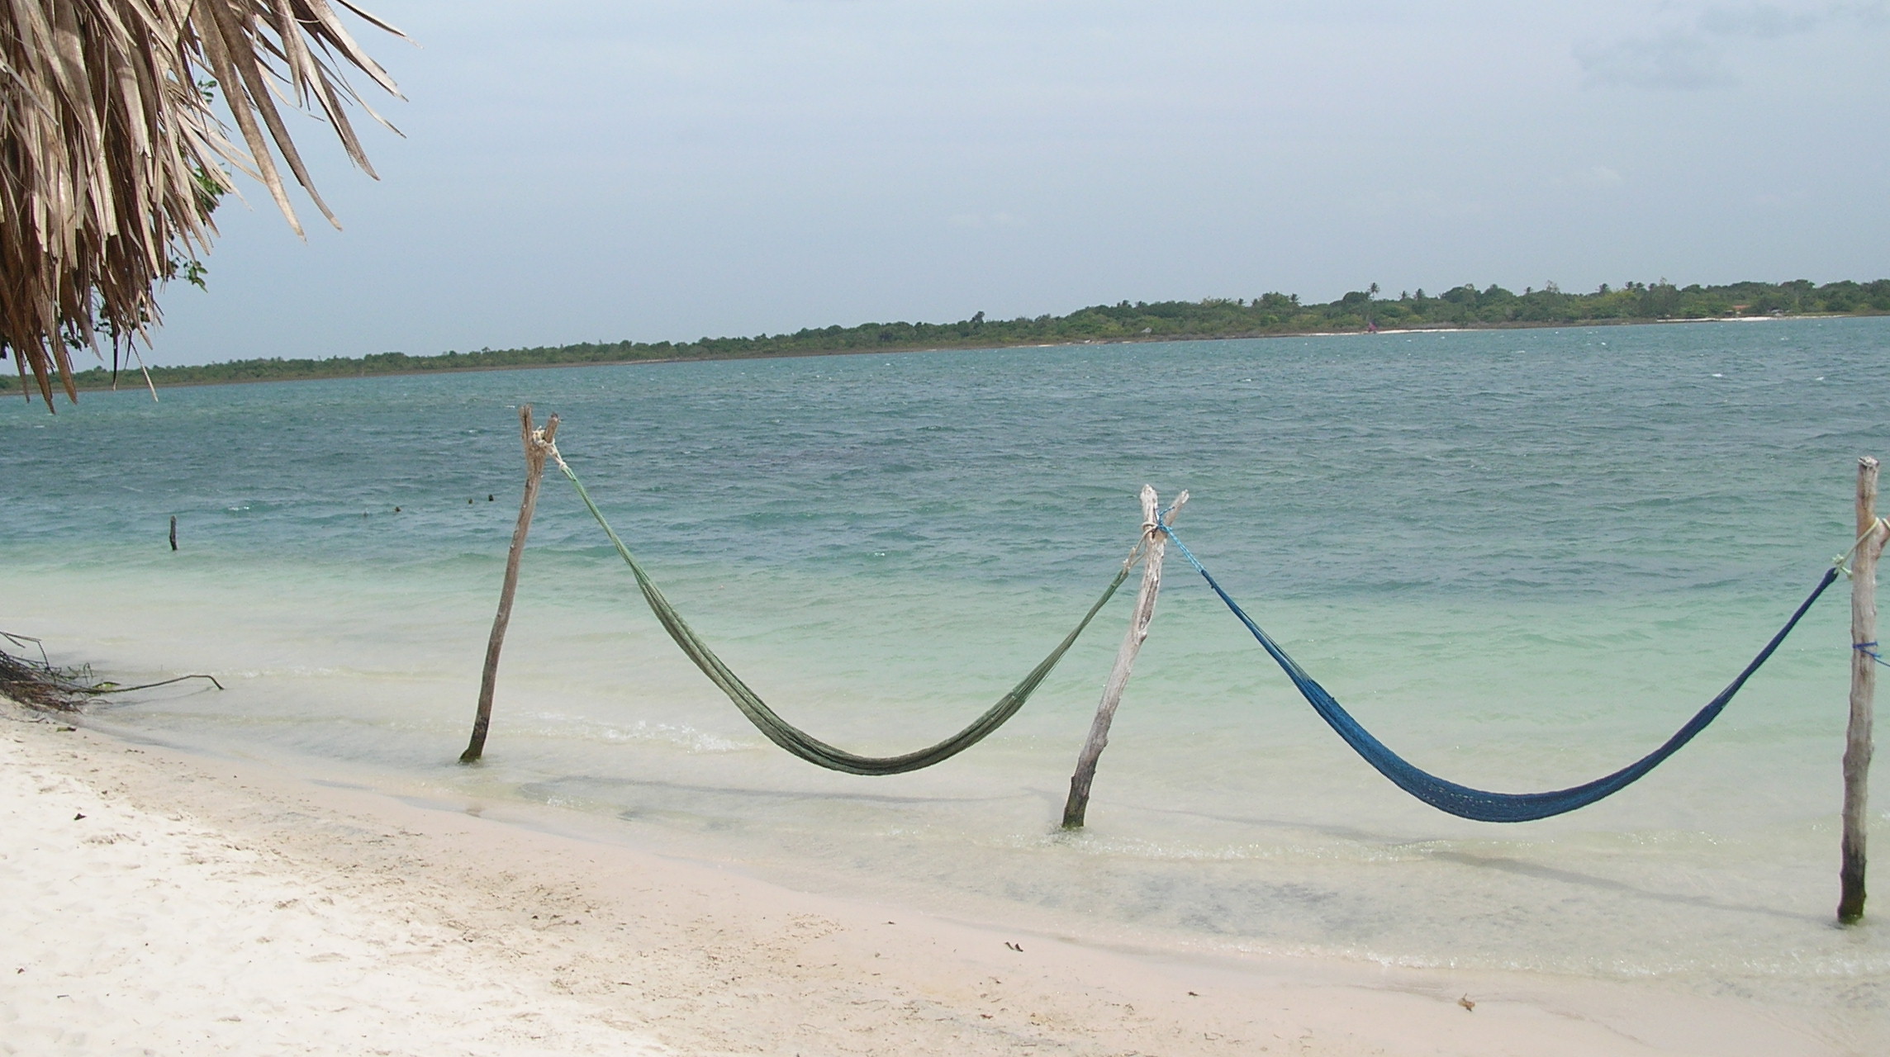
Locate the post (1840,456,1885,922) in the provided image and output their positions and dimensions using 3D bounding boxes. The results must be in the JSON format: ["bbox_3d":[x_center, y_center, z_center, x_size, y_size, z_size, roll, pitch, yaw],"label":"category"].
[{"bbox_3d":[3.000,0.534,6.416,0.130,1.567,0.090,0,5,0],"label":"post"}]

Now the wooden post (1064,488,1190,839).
[{"bbox_3d":[0.711,0.535,8.099,0.200,1.504,0.100,14,5,-1],"label":"wooden post"}]

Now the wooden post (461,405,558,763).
[{"bbox_3d":[-2.235,0.296,9.984,0.190,1.886,0.100,12,5,-1],"label":"wooden post"}]

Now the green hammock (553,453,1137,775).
[{"bbox_3d":[-0.567,0.388,9.039,3.277,1.481,0.240,1,6,33],"label":"green hammock"}]

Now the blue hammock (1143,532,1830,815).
[{"bbox_3d":[1.926,0.551,7.275,2.597,1.064,0.280,2,7,38],"label":"blue hammock"}]

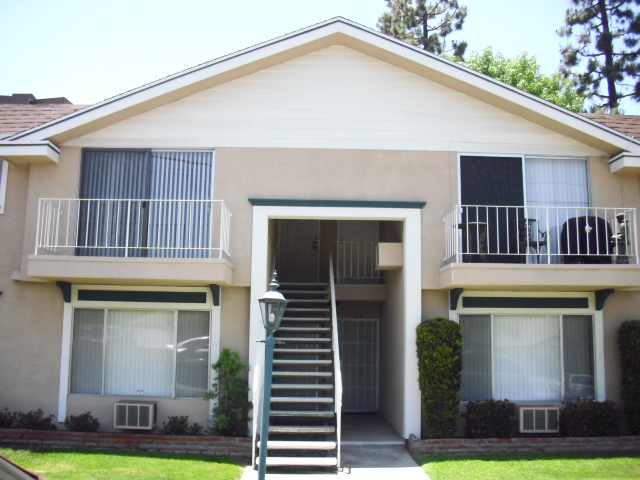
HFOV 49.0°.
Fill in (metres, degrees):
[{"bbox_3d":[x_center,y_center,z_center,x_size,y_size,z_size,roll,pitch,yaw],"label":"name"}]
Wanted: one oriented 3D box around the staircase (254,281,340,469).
[{"bbox_3d":[-0.356,2.021,12.186,1.200,3.080,4.300,1,-8,0],"label":"staircase"}]

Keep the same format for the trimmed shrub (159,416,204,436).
[{"bbox_3d":[-2.206,3.038,11.379,0.690,0.363,0.500,1,-9,-1],"label":"trimmed shrub"}]

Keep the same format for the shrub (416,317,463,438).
[{"bbox_3d":[1.944,2.274,11.515,0.741,1.973,0.700,1,-9,-1],"label":"shrub"}]

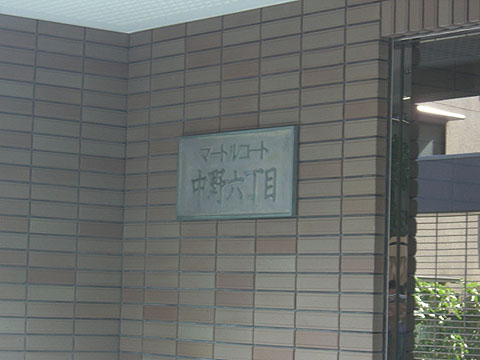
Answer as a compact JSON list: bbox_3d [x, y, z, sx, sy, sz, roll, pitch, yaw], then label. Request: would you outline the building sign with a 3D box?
[{"bbox_3d":[-0.022,-0.018,6.094,0.025,0.336,0.705,5,-5,-39],"label":"building sign"}]

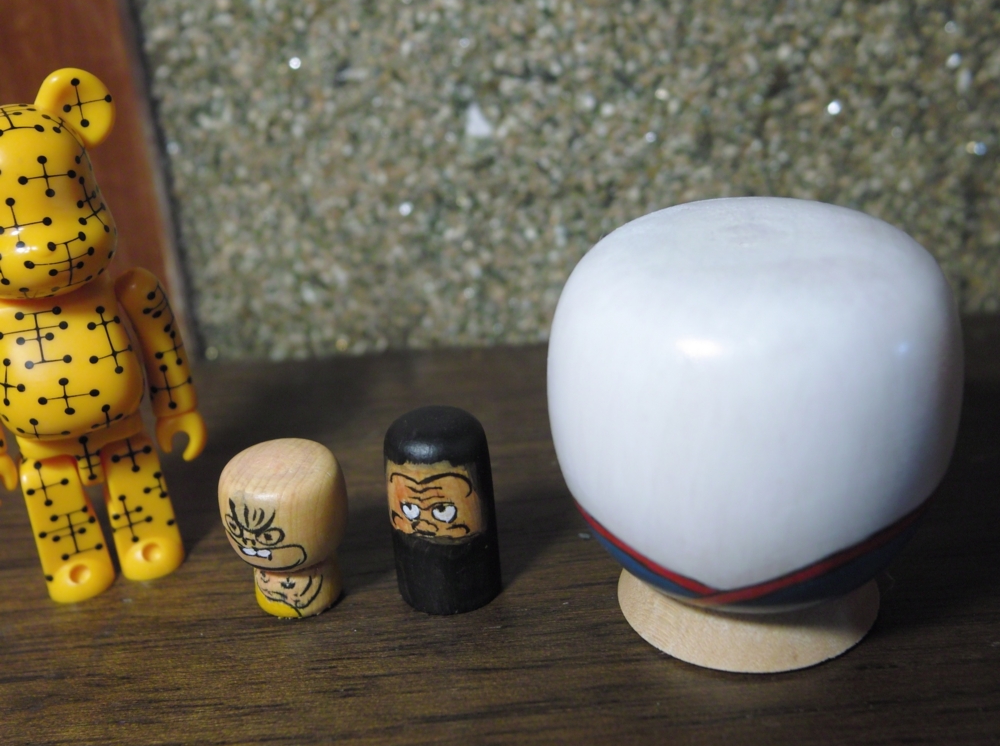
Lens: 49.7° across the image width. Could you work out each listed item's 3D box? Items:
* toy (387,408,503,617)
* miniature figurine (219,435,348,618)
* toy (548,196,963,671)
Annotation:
[{"bbox_3d":[-0.008,0.017,0.142,0.014,0.025,0.014,0,23,13],"label":"toy"},{"bbox_3d":[-0.028,0.020,0.143,0.016,0.021,0.016,-5,23,2],"label":"miniature figurine"},{"bbox_3d":[0.029,0.005,0.129,0.047,0.050,0.047,5,25,23],"label":"toy"}]

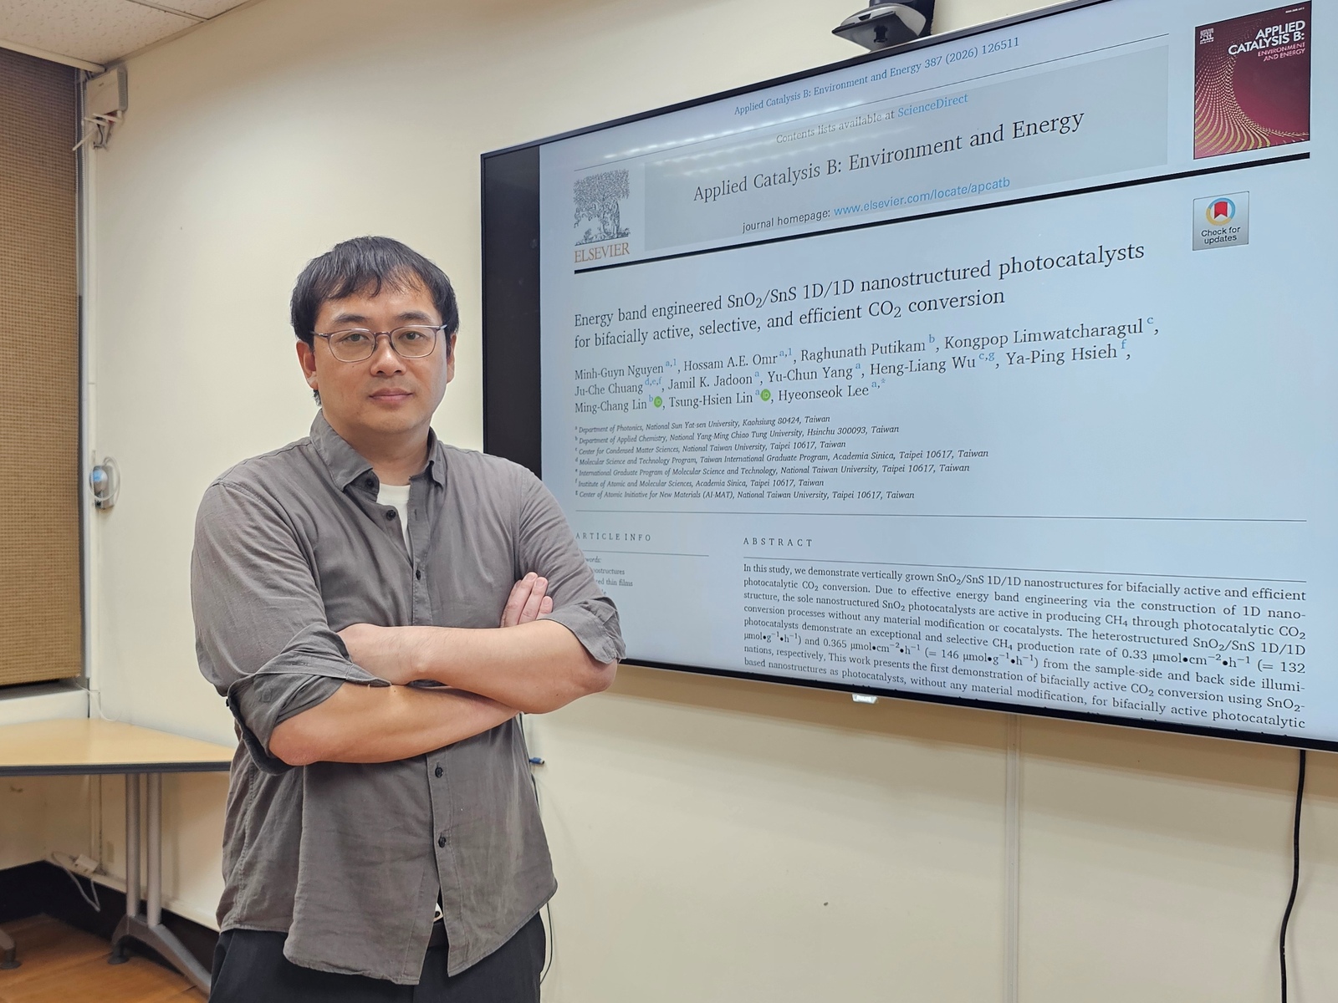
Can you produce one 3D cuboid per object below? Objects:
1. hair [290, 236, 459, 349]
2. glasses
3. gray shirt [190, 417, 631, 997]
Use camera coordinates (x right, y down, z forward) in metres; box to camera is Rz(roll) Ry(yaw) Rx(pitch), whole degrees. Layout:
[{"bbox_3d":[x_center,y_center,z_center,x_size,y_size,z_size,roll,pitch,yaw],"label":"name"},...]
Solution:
[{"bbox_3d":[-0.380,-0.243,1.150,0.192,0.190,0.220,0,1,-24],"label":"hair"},{"bbox_3d":[-0.368,-0.198,1.120,0.142,0.046,0.138,0,5,-24],"label":"glasses"},{"bbox_3d":[-0.340,0.225,1.180,0.535,0.700,0.335,-1,1,-30],"label":"gray shirt"}]

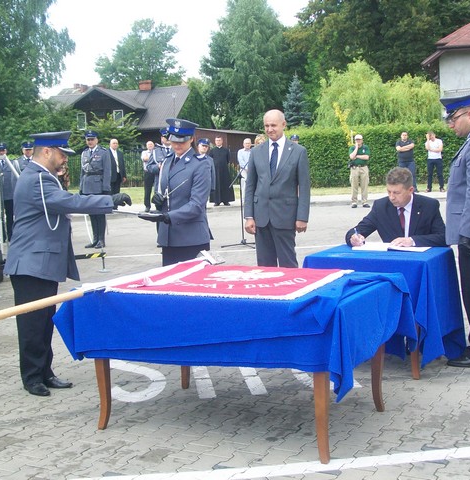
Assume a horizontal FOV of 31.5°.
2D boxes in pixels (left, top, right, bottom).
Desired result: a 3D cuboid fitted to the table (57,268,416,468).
[{"bbox_3d":[0.046,0.632,4.688,1.500,0.790,1.060,2,7,27],"label":"table"}]

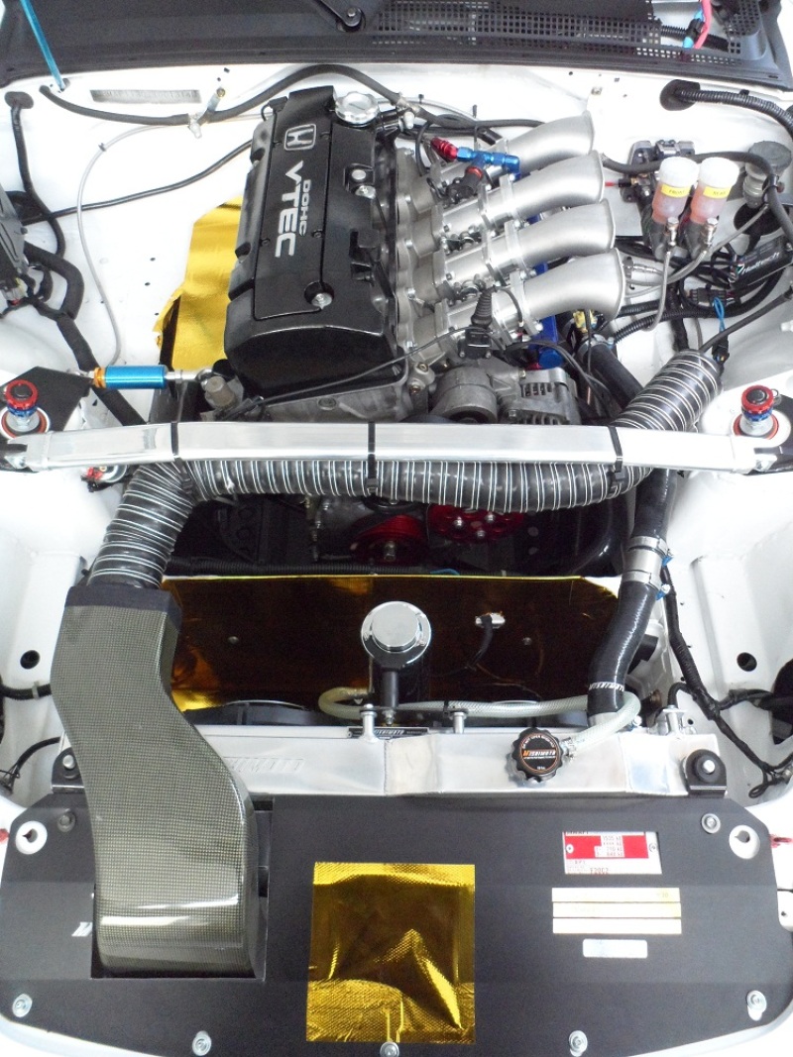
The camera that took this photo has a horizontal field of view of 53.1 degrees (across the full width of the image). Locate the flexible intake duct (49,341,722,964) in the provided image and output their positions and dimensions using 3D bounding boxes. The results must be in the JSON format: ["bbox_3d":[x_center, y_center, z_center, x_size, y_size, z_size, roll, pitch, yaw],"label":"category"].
[{"bbox_3d":[0.030,0.095,0.880,0.720,0.230,0.680,0,57,0],"label":"flexible intake duct"}]

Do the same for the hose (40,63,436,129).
[{"bbox_3d":[-0.227,-0.620,1.140,0.560,0.070,0.055,0,57,0],"label":"hose"}]

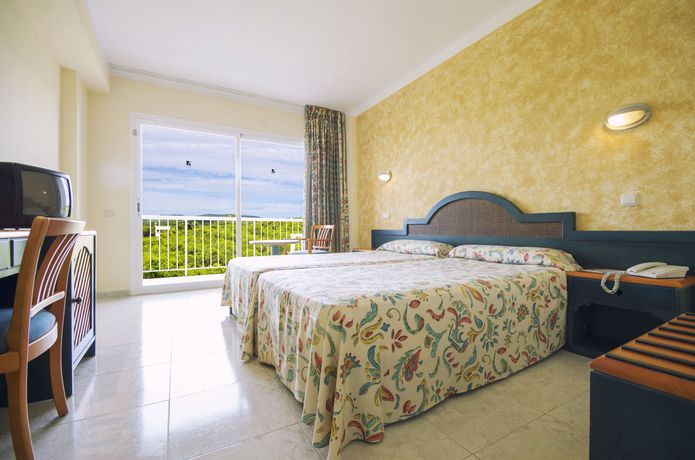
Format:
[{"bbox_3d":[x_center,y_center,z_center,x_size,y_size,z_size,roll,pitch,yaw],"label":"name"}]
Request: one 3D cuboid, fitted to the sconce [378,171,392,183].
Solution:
[{"bbox_3d":[0.514,-0.737,4.009,0.100,0.165,0.225,0,0,-30],"label":"sconce"}]

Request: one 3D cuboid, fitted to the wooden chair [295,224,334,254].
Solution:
[{"bbox_3d":[-0.494,0.347,3.951,0.570,0.830,0.550,0,0,-42],"label":"wooden chair"}]

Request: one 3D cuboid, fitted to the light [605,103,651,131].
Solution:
[{"bbox_3d":[1.776,-0.725,1.835,0.100,0.165,0.225,0,0,-30],"label":"light"}]

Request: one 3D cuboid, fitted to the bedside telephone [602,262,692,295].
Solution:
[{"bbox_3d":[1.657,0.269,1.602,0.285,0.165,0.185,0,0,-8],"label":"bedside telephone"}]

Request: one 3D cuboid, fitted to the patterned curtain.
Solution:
[{"bbox_3d":[-0.298,-0.542,4.361,0.708,2.546,0.170,0,0,-28],"label":"patterned curtain"}]

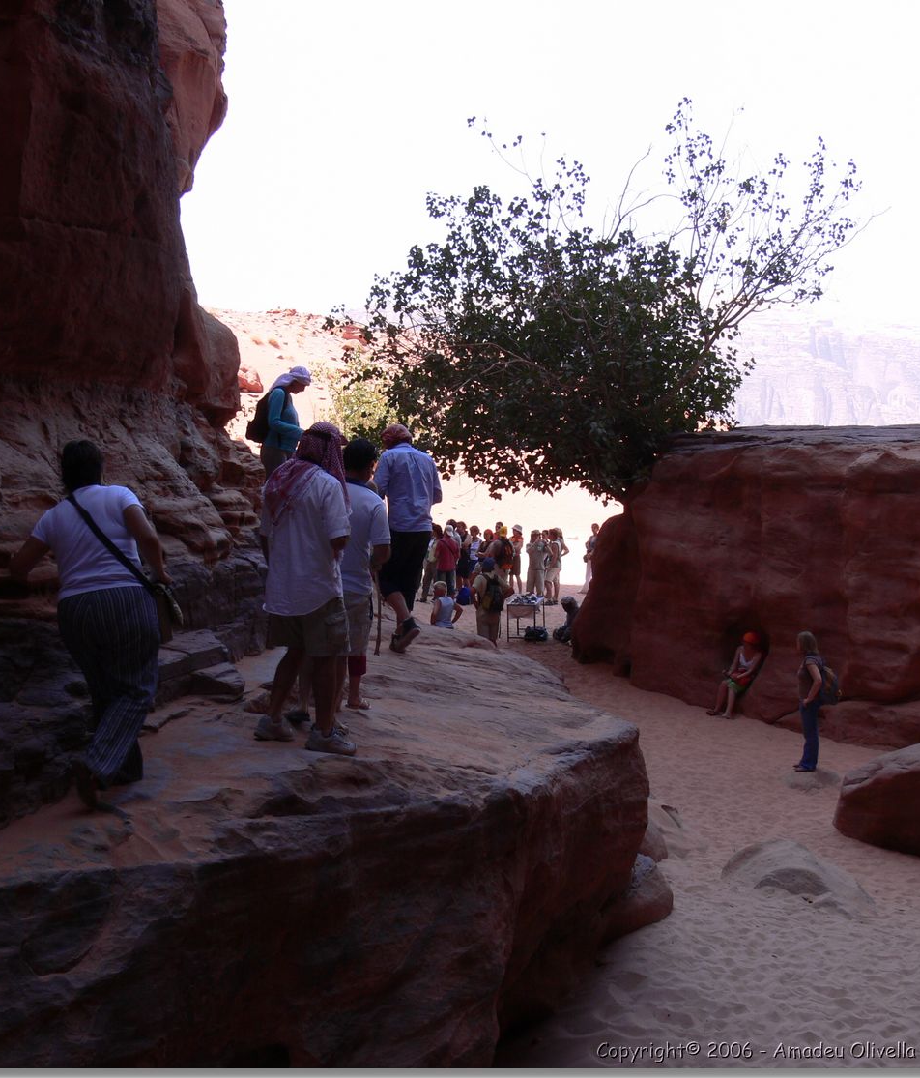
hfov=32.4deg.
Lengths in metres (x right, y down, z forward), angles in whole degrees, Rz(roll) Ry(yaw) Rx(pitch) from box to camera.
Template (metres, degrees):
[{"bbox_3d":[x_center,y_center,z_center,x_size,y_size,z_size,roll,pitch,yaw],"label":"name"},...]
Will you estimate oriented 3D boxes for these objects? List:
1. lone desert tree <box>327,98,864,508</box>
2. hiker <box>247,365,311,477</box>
[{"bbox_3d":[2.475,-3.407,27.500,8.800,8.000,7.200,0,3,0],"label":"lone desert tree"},{"bbox_3d":[-1.578,-0.738,13.900,0.550,1.600,0.480,0,3,5],"label":"hiker"}]

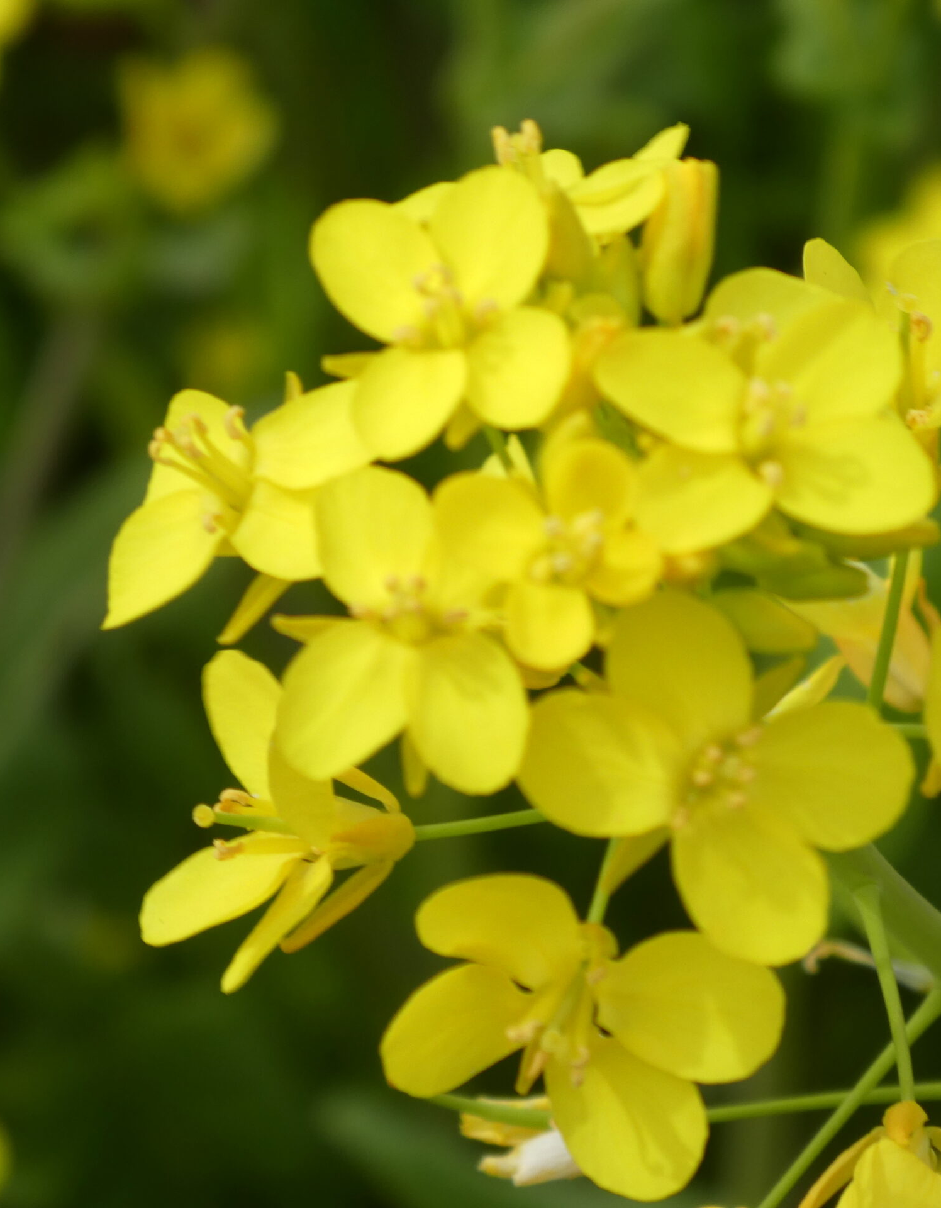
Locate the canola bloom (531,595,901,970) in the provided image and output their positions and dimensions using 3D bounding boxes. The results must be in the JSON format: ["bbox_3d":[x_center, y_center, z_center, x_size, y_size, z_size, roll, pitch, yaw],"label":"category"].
[{"bbox_3d":[0.013,0.009,0.478,0.020,0.019,0.008,0,-7,0],"label":"canola bloom"}]

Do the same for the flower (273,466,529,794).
[{"bbox_3d":[-0.004,0.001,0.472,0.013,0.017,0.007,2,-14,9],"label":"flower"}]

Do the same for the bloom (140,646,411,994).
[{"bbox_3d":[-0.010,0.011,0.482,0.012,0.018,0.014,5,7,-25],"label":"bloom"}]

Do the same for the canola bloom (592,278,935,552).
[{"bbox_3d":[0.015,-0.010,0.473,0.017,0.014,0.008,-1,-21,-3],"label":"canola bloom"}]

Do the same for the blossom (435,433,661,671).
[{"bbox_3d":[0.004,-0.003,0.471,0.011,0.012,0.007,-1,-12,-3],"label":"blossom"}]

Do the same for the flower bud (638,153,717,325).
[{"bbox_3d":[0.011,-0.019,0.476,0.004,0.009,0.004,6,7,0],"label":"flower bud"}]

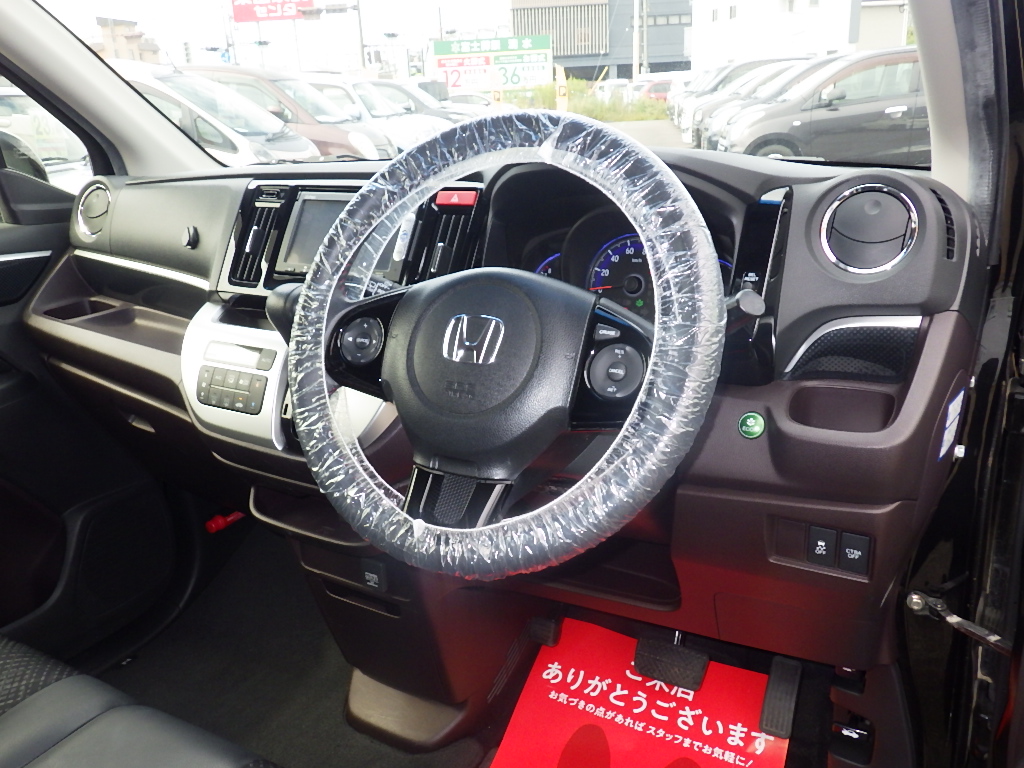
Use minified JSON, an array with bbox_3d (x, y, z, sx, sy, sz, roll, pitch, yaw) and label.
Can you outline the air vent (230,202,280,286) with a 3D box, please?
[{"bbox_3d":[-0.311,-0.170,1.020,0.048,0.112,0.024,7,-13,27],"label":"air vent"}]

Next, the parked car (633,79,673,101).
[{"bbox_3d":[7.152,-13.476,38.852,3.600,1.500,1.600,-1,19,6],"label":"parked car"}]

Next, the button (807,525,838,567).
[{"bbox_3d":[0.305,0.158,0.812,0.026,0.038,0.012,7,20,27],"label":"button"}]

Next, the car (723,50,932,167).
[{"bbox_3d":[4.092,-3.176,9.774,3.400,1.530,1.475,0,19,6],"label":"car"}]

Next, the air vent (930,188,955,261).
[{"bbox_3d":[0.401,-0.149,0.774,0.025,0.068,0.016,-3,4,-1],"label":"air vent"}]

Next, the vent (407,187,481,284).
[{"bbox_3d":[-0.066,-0.152,0.896,0.063,0.115,0.035,7,-12,27],"label":"vent"}]

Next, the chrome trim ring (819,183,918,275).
[{"bbox_3d":[0.338,-0.146,0.785,0.085,0.085,0.012,6,-1,24],"label":"chrome trim ring"}]

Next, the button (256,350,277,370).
[{"bbox_3d":[-0.272,-0.026,0.923,0.023,0.024,0.008,7,-12,27],"label":"button"}]

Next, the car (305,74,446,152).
[{"bbox_3d":[-2.642,-3.946,12.833,3.400,1.620,1.475,0,20,9],"label":"car"}]

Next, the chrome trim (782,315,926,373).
[{"bbox_3d":[0.322,-0.037,0.779,0.118,0.062,0.030,7,6,27],"label":"chrome trim"}]

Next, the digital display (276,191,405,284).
[{"bbox_3d":[-0.187,-0.169,0.955,0.176,0.101,0.020,7,-12,27],"label":"digital display"}]

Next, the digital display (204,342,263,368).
[{"bbox_3d":[-0.318,-0.032,0.947,0.082,0.024,0.008,7,-12,27],"label":"digital display"}]

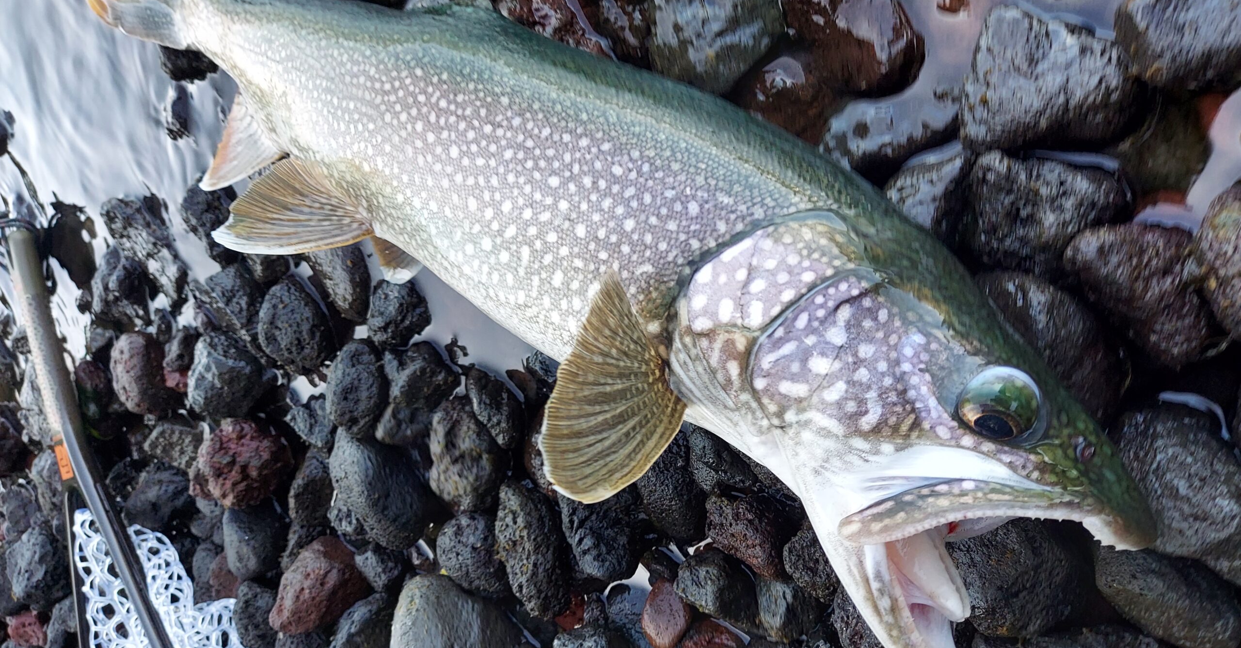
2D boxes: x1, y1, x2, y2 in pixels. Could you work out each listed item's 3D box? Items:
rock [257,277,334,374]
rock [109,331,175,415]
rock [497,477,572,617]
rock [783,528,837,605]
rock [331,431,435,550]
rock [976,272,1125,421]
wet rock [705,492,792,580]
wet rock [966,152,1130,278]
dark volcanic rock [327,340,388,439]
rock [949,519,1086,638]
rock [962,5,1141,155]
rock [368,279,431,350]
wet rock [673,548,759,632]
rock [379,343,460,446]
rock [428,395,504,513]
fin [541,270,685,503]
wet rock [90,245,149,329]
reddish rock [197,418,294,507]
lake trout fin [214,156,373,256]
[{"bbox_3d":[-0.211,0.000,0.582,0.049,0.044,0.065,-28,73,37],"label":"rock"},{"bbox_3d":[-0.381,0.039,0.716,0.046,0.046,0.068,-4,91,36],"label":"rock"},{"bbox_3d":[-0.047,0.120,0.479,0.034,0.036,0.075,-26,78,34],"label":"rock"},{"bbox_3d":[0.076,0.096,0.351,0.026,0.022,0.031,-42,65,32],"label":"rock"},{"bbox_3d":[-0.152,0.105,0.572,0.083,0.056,0.066,42,114,30],"label":"rock"},{"bbox_3d":[0.141,0.009,0.300,0.037,0.035,0.054,-46,62,30],"label":"rock"},{"bbox_3d":[0.059,0.099,0.417,0.042,0.033,0.040,0,90,38],"label":"wet rock"},{"bbox_3d":[0.162,-0.041,0.342,0.057,0.036,0.048,0,90,38],"label":"wet rock"},{"bbox_3d":[-0.156,0.039,0.532,0.036,0.036,0.058,-6,86,40],"label":"dark volcanic rock"},{"bbox_3d":[0.147,0.093,0.336,0.054,0.042,0.046,-44,68,30],"label":"rock"},{"bbox_3d":[0.138,-0.079,0.289,0.057,0.038,0.041,36,112,34],"label":"rock"},{"bbox_3d":[-0.140,-0.006,0.568,0.044,0.035,0.044,0,90,38],"label":"rock"},{"bbox_3d":[0.044,0.122,0.413,0.046,0.031,0.032,31,111,30],"label":"wet rock"},{"bbox_3d":[-0.112,0.039,0.498,0.049,0.042,0.058,24,105,37],"label":"rock"},{"bbox_3d":[-0.087,0.073,0.505,0.041,0.041,0.067,-15,85,36],"label":"rock"},{"bbox_3d":[-0.003,0.028,0.333,0.051,0.020,0.080,39,112,17],"label":"fin"},{"bbox_3d":[-0.408,-0.030,0.730,0.041,0.041,0.069,0,94,36],"label":"wet rock"},{"bbox_3d":[-0.267,0.098,0.638,0.079,0.060,0.064,5,96,36],"label":"reddish rock"},{"bbox_3d":[-0.186,-0.067,0.510,0.092,0.025,0.055,-7,89,11],"label":"lake trout fin"}]

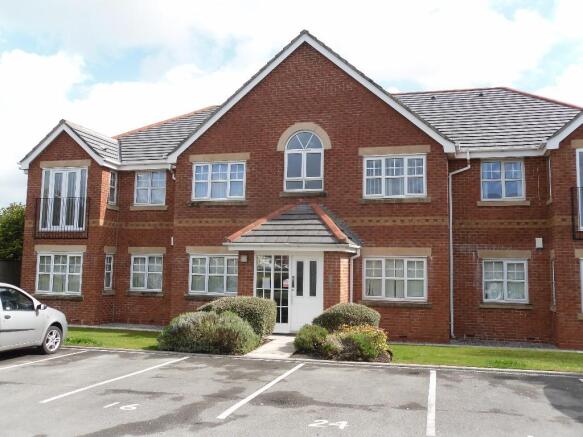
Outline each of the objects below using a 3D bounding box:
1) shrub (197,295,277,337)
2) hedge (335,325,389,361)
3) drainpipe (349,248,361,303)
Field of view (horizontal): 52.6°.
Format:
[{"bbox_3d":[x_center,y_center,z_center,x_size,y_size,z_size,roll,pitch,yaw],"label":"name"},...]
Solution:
[{"bbox_3d":[-1.303,2.412,14.110,1.886,1.057,1.350,-1,-6,15],"label":"shrub"},{"bbox_3d":[1.482,2.597,12.538,1.097,0.655,0.961,0,-6,16],"label":"hedge"},{"bbox_3d":[1.730,2.004,16.010,0.293,2.374,0.300,-1,-6,15],"label":"drainpipe"}]

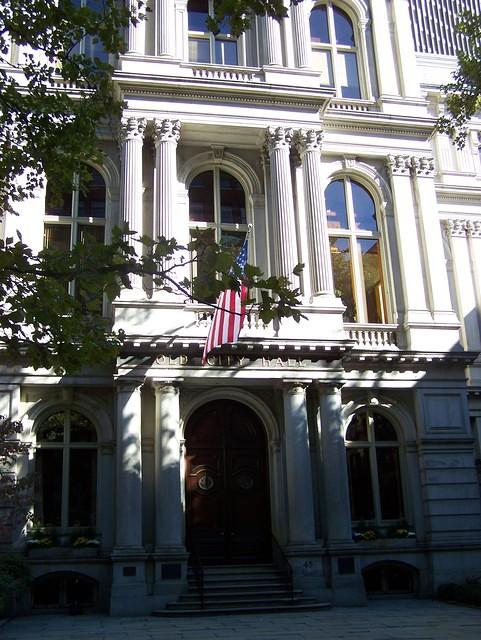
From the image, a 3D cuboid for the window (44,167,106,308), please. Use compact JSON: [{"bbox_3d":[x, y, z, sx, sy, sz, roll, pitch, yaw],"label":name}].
[{"bbox_3d":[-5.782,-2.963,24.532,2.064,5.568,0.288,2,-19,-10],"label":"window"}]

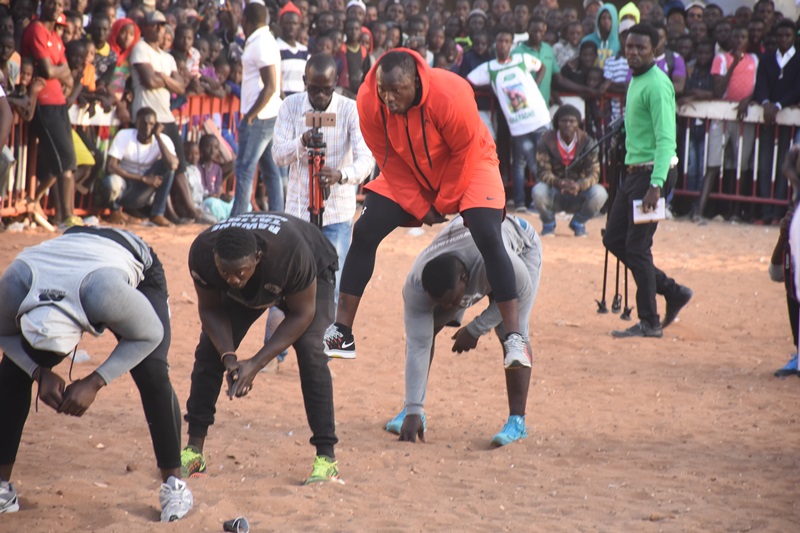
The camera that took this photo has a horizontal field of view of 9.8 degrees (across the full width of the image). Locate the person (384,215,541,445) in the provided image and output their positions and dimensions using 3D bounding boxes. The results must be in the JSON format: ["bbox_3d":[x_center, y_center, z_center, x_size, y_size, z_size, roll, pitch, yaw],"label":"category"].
[{"bbox_3d":[0.266,0.267,20.500,0.640,0.980,0.680,2,5,33],"label":"person"}]

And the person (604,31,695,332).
[{"bbox_3d":[1.379,-0.480,26.000,0.520,1.740,0.480,-2,4,-22],"label":"person"}]

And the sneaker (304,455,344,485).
[{"bbox_3d":[-0.309,0.810,18.820,0.115,0.120,0.290,1,4,17],"label":"sneaker"}]

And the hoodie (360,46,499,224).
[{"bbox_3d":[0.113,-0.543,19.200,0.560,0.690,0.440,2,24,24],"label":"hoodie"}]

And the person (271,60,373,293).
[{"bbox_3d":[-0.407,-0.285,23.900,0.540,1.630,0.480,0,4,3],"label":"person"}]

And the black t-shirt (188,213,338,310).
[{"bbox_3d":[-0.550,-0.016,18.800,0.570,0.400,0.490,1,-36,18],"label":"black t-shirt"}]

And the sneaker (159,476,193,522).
[{"bbox_3d":[-0.844,0.880,17.580,0.120,0.145,0.290,0,12,7],"label":"sneaker"}]

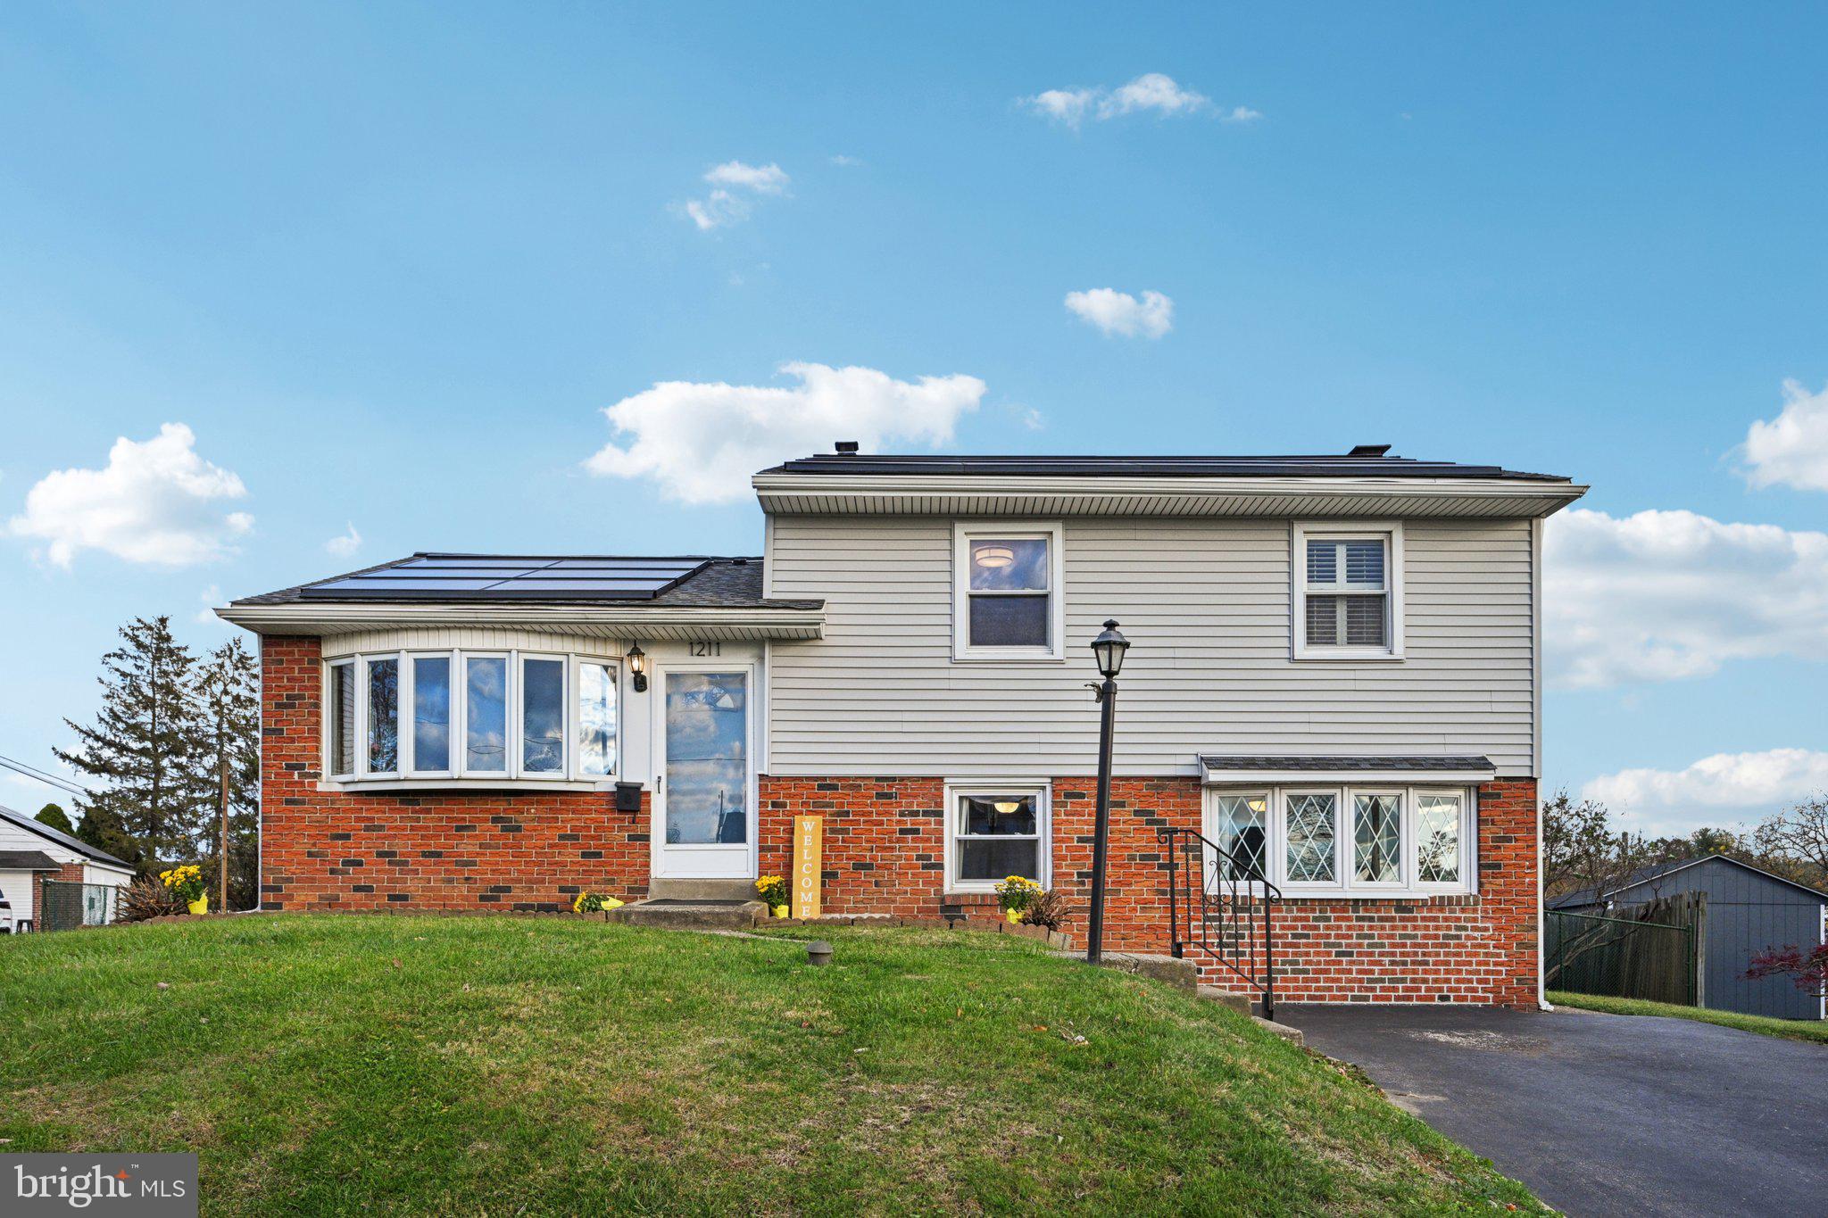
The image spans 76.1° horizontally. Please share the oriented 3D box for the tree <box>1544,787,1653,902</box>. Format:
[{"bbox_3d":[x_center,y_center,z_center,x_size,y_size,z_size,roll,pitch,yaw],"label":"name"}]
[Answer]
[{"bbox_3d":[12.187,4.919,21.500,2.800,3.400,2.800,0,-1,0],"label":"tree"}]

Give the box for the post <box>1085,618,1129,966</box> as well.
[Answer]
[{"bbox_3d":[1.322,1.273,8.100,0.280,2.400,0.280,2,0,0],"label":"post"}]

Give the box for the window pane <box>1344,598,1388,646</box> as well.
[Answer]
[{"bbox_3d":[4.250,0.121,10.980,0.390,0.460,0.040,0,-1,0],"label":"window pane"}]

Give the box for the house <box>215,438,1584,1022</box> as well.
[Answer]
[{"bbox_3d":[-0.080,0.850,14.300,12.200,5.900,8.100,0,-1,0],"label":"house"}]

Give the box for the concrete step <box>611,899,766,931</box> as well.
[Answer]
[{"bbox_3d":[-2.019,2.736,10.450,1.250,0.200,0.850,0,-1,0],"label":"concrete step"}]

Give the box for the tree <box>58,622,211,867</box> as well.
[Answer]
[{"bbox_3d":[-26.161,4.628,39.000,5.100,9.000,5.100,0,-1,0],"label":"tree"}]

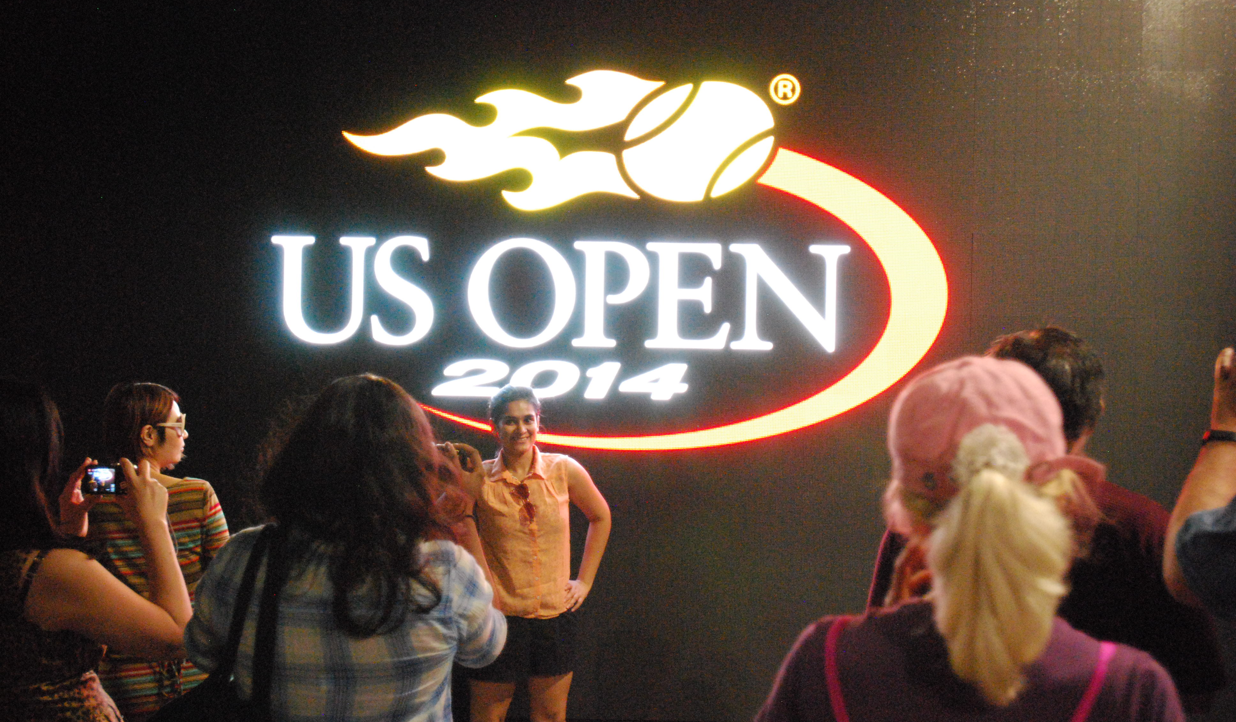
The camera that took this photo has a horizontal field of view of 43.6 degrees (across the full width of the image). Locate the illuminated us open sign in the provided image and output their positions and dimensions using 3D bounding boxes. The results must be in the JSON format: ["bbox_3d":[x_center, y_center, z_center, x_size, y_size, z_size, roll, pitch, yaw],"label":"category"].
[{"bbox_3d":[-0.033,-0.380,5.801,2.556,1.430,0.100,1,0,1],"label":"illuminated us open sign"}]

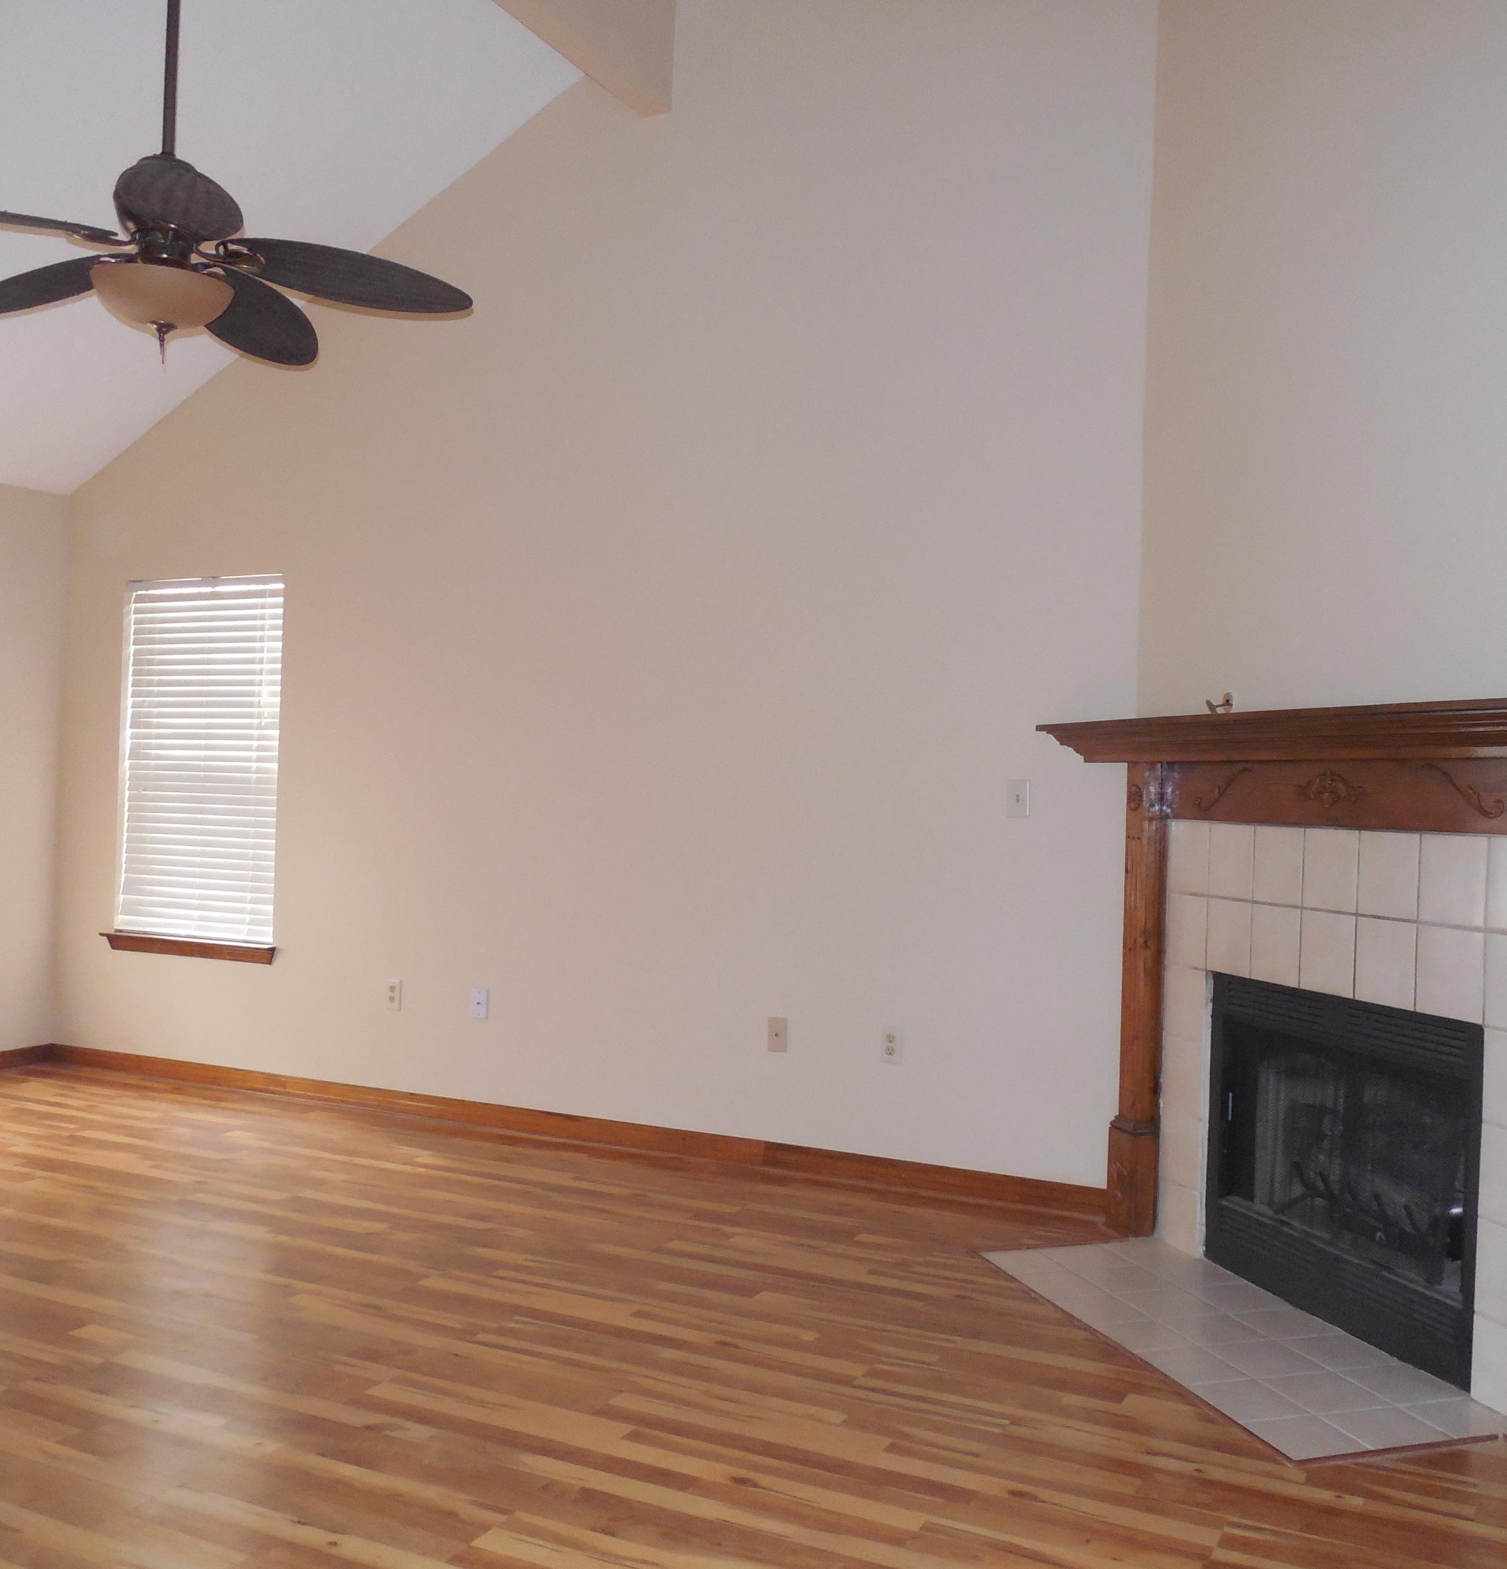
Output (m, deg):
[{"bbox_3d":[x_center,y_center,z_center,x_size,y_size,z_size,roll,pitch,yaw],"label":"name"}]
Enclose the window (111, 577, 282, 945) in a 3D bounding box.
[{"bbox_3d":[-2.255,-0.105,6.205,0.862,1.470,0.100,1,-1,26],"label":"window"}]

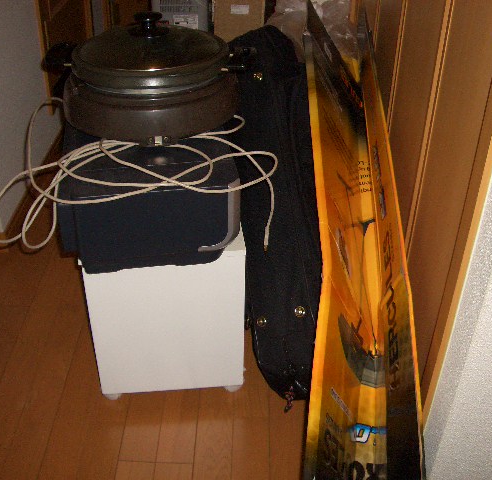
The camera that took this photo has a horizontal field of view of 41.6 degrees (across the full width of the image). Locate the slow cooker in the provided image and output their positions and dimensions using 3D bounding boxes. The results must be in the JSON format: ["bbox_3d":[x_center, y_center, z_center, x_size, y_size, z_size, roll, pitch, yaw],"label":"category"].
[{"bbox_3d":[-0.197,-0.352,1.312,0.430,0.210,0.370,-3,33,-7],"label":"slow cooker"}]

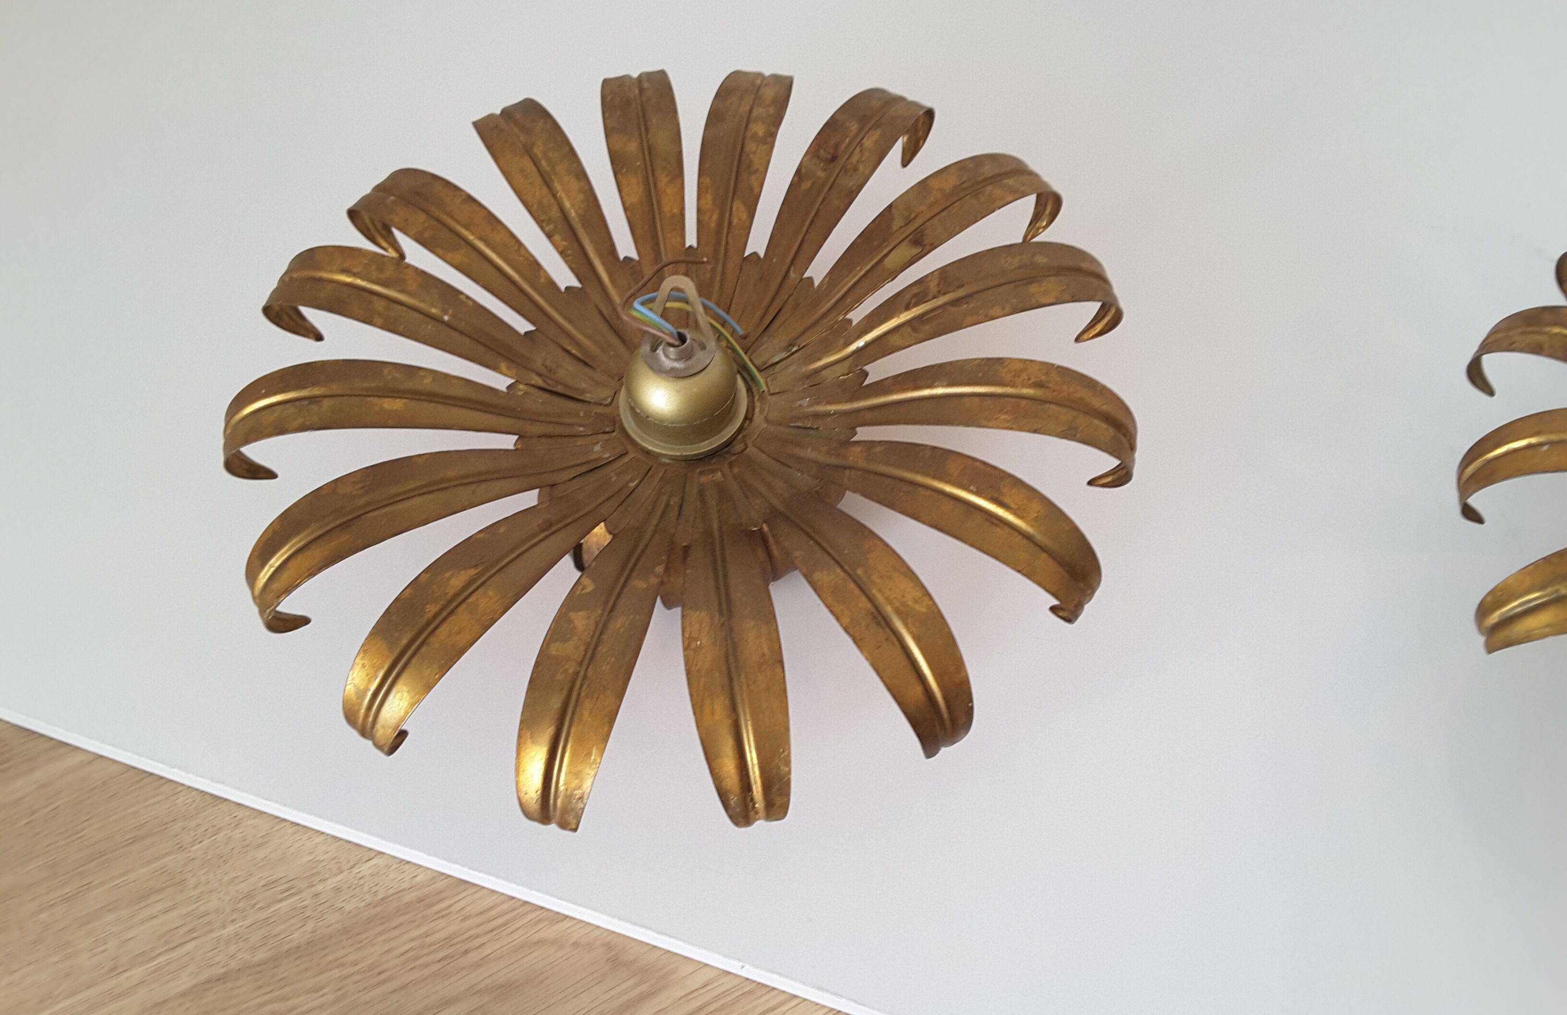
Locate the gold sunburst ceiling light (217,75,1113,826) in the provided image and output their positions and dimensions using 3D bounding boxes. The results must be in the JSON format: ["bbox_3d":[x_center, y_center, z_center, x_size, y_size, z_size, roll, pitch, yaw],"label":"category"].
[{"bbox_3d":[-0.043,-0.049,0.609,0.390,0.152,0.390,-1,58,2],"label":"gold sunburst ceiling light"}]

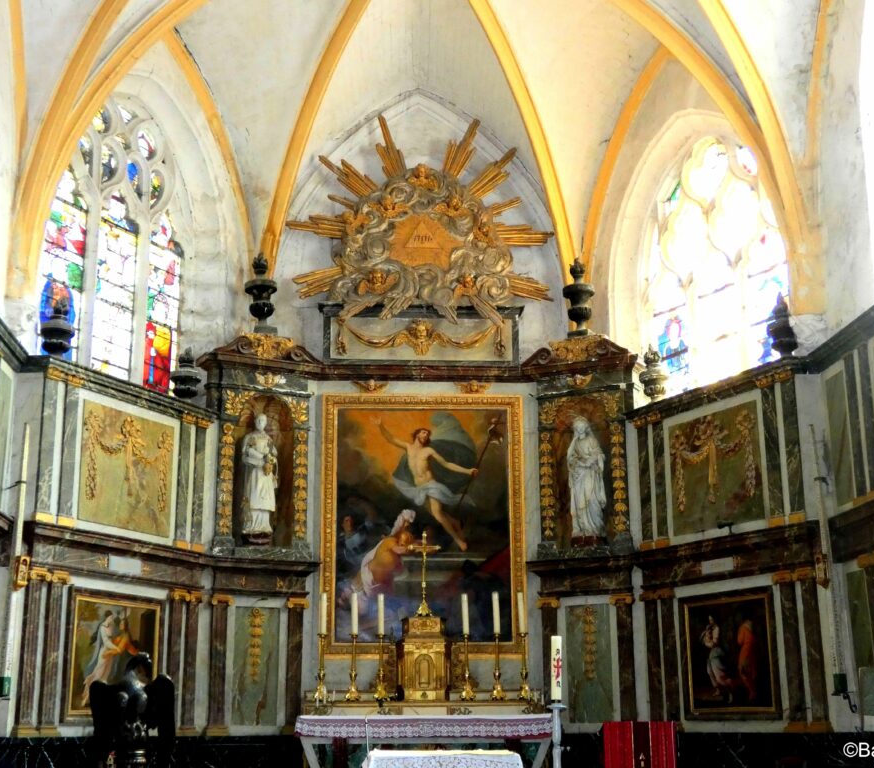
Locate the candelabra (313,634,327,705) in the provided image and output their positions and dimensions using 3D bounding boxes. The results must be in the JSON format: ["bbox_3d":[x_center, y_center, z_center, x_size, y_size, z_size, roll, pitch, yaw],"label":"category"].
[{"bbox_3d":[-1.160,2.840,12.759,0.140,0.660,0.140,0,-16,0],"label":"candelabra"}]

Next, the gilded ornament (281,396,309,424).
[{"bbox_3d":[-1.580,0.299,14.307,0.280,0.280,0.067,7,-17,-26],"label":"gilded ornament"}]

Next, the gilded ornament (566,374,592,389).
[{"bbox_3d":[1.557,-0.027,13.850,0.280,0.130,0.100,-9,-18,28],"label":"gilded ornament"}]

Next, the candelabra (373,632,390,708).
[{"bbox_3d":[-0.579,2.936,13.211,0.158,0.676,0.158,1,-15,-4],"label":"candelabra"}]

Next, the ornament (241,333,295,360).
[{"bbox_3d":[-1.889,-0.420,14.224,0.544,0.193,0.209,7,-17,-26],"label":"ornament"}]

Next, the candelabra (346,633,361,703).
[{"bbox_3d":[-0.866,2.931,13.189,0.158,0.675,0.158,1,-15,-4],"label":"candelabra"}]

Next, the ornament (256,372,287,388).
[{"bbox_3d":[-1.791,-0.034,13.750,0.310,0.135,0.100,8,-18,-28],"label":"ornament"}]

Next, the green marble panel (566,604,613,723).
[{"bbox_3d":[1.627,2.976,13.543,0.500,1.230,0.048,-9,-17,27],"label":"green marble panel"}]

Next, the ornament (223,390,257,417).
[{"bbox_3d":[-2.086,0.208,13.542,0.340,0.250,0.070,8,-18,-28],"label":"ornament"}]

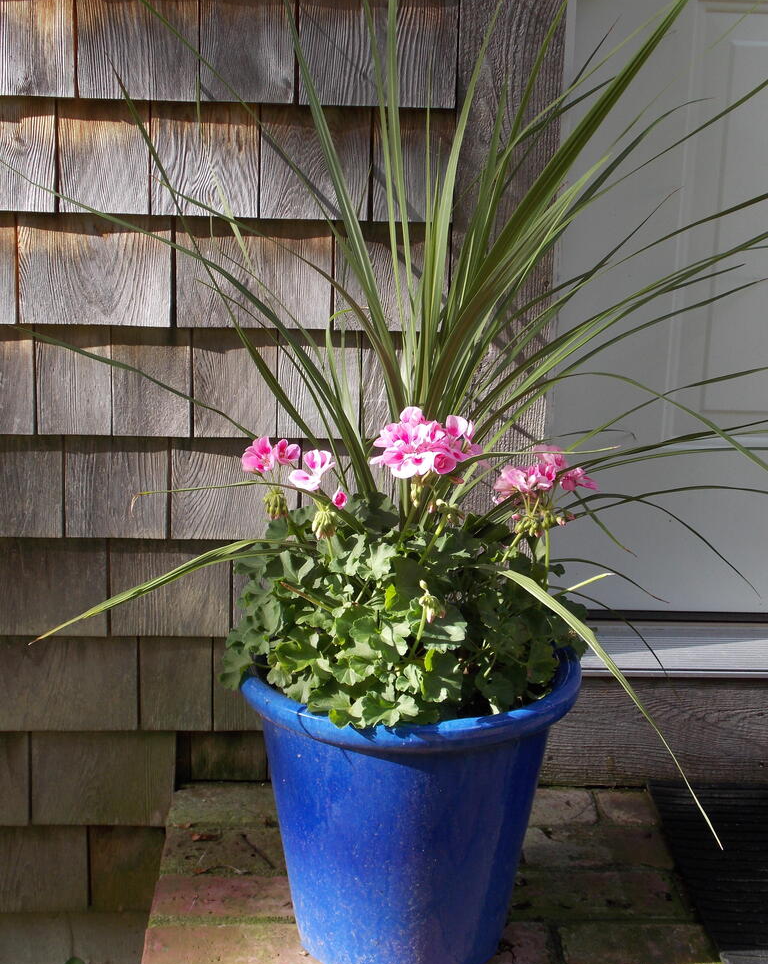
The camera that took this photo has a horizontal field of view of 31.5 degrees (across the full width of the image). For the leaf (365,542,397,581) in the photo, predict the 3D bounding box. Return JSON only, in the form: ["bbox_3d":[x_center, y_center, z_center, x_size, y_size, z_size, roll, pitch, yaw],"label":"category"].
[{"bbox_3d":[-0.003,0.074,1.269,0.030,0.034,0.022,1,14,-3],"label":"leaf"}]

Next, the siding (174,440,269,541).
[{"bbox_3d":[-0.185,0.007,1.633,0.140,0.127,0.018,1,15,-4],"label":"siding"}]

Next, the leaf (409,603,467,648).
[{"bbox_3d":[0.050,0.133,1.261,0.054,0.036,0.042,1,15,-4],"label":"leaf"}]

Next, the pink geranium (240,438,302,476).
[{"bbox_3d":[-0.109,-0.025,1.310,0.057,0.034,0.045,1,14,-3],"label":"pink geranium"}]

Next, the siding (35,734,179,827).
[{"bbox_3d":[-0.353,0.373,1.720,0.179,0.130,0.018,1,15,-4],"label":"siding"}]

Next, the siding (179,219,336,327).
[{"bbox_3d":[-0.149,-0.239,1.573,0.180,0.125,0.016,1,14,-3],"label":"siding"}]

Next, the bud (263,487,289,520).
[{"bbox_3d":[-0.106,0.021,1.333,0.025,0.032,0.025,1,15,-4],"label":"bud"}]

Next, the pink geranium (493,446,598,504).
[{"bbox_3d":[0.158,-0.006,1.329,0.102,0.050,0.080,1,14,-3],"label":"pink geranium"}]

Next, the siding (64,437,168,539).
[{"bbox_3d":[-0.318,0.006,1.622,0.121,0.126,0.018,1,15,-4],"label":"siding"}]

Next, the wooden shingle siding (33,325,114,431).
[{"bbox_3d":[-0.361,-0.119,1.593,0.088,0.131,0.016,1,14,-3],"label":"wooden shingle siding"}]

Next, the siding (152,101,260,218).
[{"bbox_3d":[-0.203,-0.364,1.539,0.122,0.127,0.016,1,14,-3],"label":"siding"}]

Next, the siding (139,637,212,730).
[{"bbox_3d":[-0.258,0.250,1.692,0.090,0.125,0.016,1,14,-3],"label":"siding"}]

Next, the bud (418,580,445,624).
[{"bbox_3d":[0.044,0.111,1.249,0.024,0.038,0.023,1,14,-3],"label":"bud"}]

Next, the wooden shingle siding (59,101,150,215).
[{"bbox_3d":[-0.315,-0.366,1.532,0.102,0.126,0.016,1,14,-3],"label":"wooden shingle siding"}]

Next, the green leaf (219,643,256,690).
[{"bbox_3d":[-0.147,0.185,1.365,0.038,0.045,0.030,1,15,-4],"label":"green leaf"}]

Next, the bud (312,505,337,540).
[{"bbox_3d":[-0.057,0.039,1.298,0.023,0.034,0.022,1,14,-3],"label":"bud"}]

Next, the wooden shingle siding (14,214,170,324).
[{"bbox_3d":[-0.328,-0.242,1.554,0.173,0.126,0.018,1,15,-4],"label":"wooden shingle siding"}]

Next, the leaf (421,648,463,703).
[{"bbox_3d":[0.055,0.184,1.291,0.040,0.047,0.030,1,15,-4],"label":"leaf"}]

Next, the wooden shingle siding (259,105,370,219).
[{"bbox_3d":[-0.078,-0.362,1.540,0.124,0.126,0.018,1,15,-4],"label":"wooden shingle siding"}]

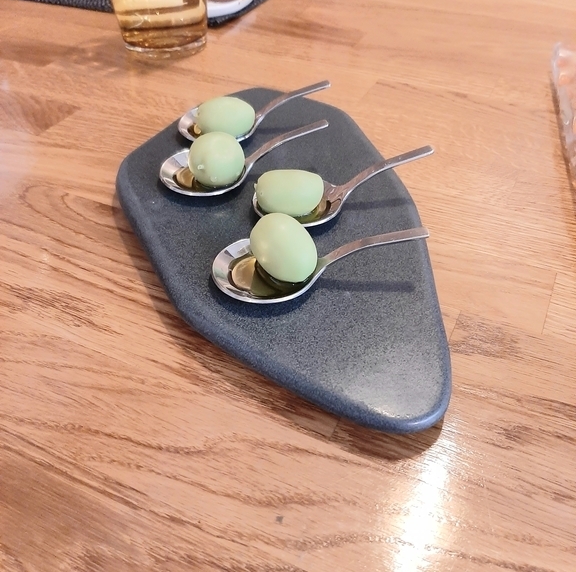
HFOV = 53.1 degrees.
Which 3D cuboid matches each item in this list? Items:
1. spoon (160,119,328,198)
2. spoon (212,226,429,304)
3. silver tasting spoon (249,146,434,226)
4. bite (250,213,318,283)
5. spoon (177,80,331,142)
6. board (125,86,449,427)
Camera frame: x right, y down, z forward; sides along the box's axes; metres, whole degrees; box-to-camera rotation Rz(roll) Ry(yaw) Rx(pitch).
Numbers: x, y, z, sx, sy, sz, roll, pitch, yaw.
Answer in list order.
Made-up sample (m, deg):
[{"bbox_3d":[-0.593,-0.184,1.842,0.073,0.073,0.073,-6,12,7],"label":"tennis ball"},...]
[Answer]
[{"bbox_3d":[-0.022,-0.068,0.299,0.089,0.024,0.046,-10,44,-10],"label":"spoon"},{"bbox_3d":[0.013,-0.013,0.240,0.089,0.024,0.046,-1,43,0],"label":"spoon"},{"bbox_3d":[0.027,-0.050,0.280,0.089,0.024,0.046,-9,44,-9],"label":"silver tasting spoon"},{"bbox_3d":[-0.002,-0.015,0.239,0.030,0.027,0.024,33,52,30],"label":"bite"},{"bbox_3d":[-0.020,-0.101,0.335,0.089,0.024,0.046,-9,44,-9],"label":"spoon"},{"bbox_3d":[-0.009,-0.036,0.295,0.148,0.018,0.280,-12,44,-12],"label":"board"}]

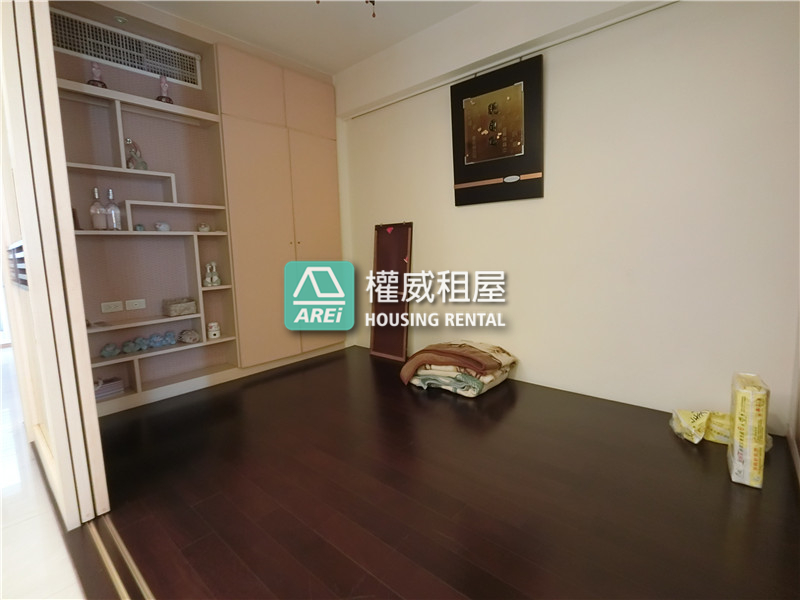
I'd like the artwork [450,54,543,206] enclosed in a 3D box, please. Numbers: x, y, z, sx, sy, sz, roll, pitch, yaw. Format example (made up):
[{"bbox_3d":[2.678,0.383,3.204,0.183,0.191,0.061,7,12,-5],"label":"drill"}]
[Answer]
[{"bbox_3d":[0.683,-1.172,2.683,0.702,0.906,0.030,6,11,41],"label":"artwork"}]

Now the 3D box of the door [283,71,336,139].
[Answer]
[{"bbox_3d":[-0.802,-1.727,3.307,0.025,0.477,0.520,6,11,41],"label":"door"}]

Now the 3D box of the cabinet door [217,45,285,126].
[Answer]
[{"bbox_3d":[-1.151,-1.660,2.918,0.025,0.477,0.534,6,11,41],"label":"cabinet door"}]

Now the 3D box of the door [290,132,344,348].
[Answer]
[{"bbox_3d":[-0.745,-0.505,3.397,0.022,1.921,0.503,5,9,43],"label":"door"}]

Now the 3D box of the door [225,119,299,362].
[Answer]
[{"bbox_3d":[-1.099,-0.449,3.021,0.022,1.921,0.531,5,9,43],"label":"door"}]

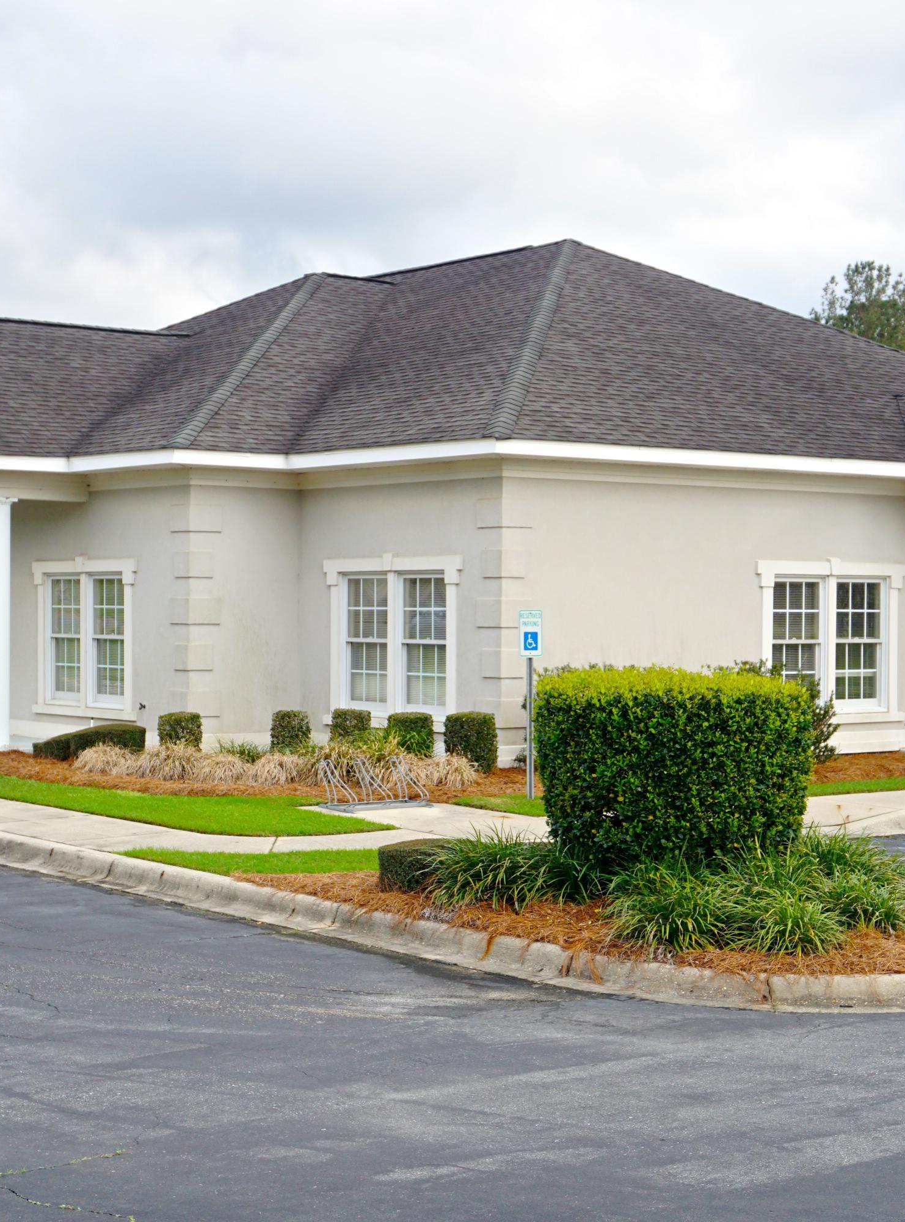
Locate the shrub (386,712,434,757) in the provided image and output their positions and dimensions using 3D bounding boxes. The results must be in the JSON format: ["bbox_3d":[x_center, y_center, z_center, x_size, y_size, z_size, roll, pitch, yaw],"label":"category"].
[{"bbox_3d":[-0.461,1.364,23.626,0.502,0.583,0.502,0,0,-39],"label":"shrub"}]

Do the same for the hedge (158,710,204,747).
[{"bbox_3d":[-3.103,1.383,24.932,0.502,0.533,0.502,0,0,-39],"label":"hedge"}]

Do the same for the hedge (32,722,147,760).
[{"bbox_3d":[-4.179,1.501,25.200,0.550,0.420,1.750,0,0,-38],"label":"hedge"}]

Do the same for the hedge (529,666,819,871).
[{"bbox_3d":[1.638,1.169,16.100,1.930,1.400,1.700,0,0,6],"label":"hedge"}]

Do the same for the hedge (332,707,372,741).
[{"bbox_3d":[-1.115,1.296,24.000,0.400,0.540,0.400,0,0,-38],"label":"hedge"}]

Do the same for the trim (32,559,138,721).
[{"bbox_3d":[-4.673,0.324,27.569,0.161,1.970,2.647,0,0,-39],"label":"trim"}]

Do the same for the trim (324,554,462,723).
[{"bbox_3d":[-0.706,0.383,24.808,0.140,1.930,2.500,0,0,-38],"label":"trim"}]

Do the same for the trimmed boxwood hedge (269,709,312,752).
[{"bbox_3d":[-1.804,1.349,24.400,0.410,0.530,0.410,0,0,-38],"label":"trimmed boxwood hedge"}]

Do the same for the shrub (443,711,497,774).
[{"bbox_3d":[0.181,1.346,22.771,0.533,0.643,0.533,0,0,-39],"label":"shrub"}]

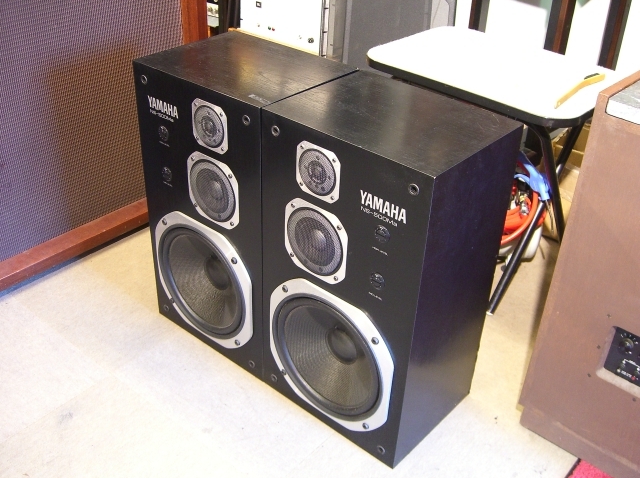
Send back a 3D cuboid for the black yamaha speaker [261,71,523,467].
[{"bbox_3d":[0.107,0.057,1.319,0.339,0.616,0.268,27,40,32],"label":"black yamaha speaker"}]

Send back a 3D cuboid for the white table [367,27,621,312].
[{"bbox_3d":[0.401,-0.193,1.790,0.552,0.503,0.425,29,41,34],"label":"white table"}]

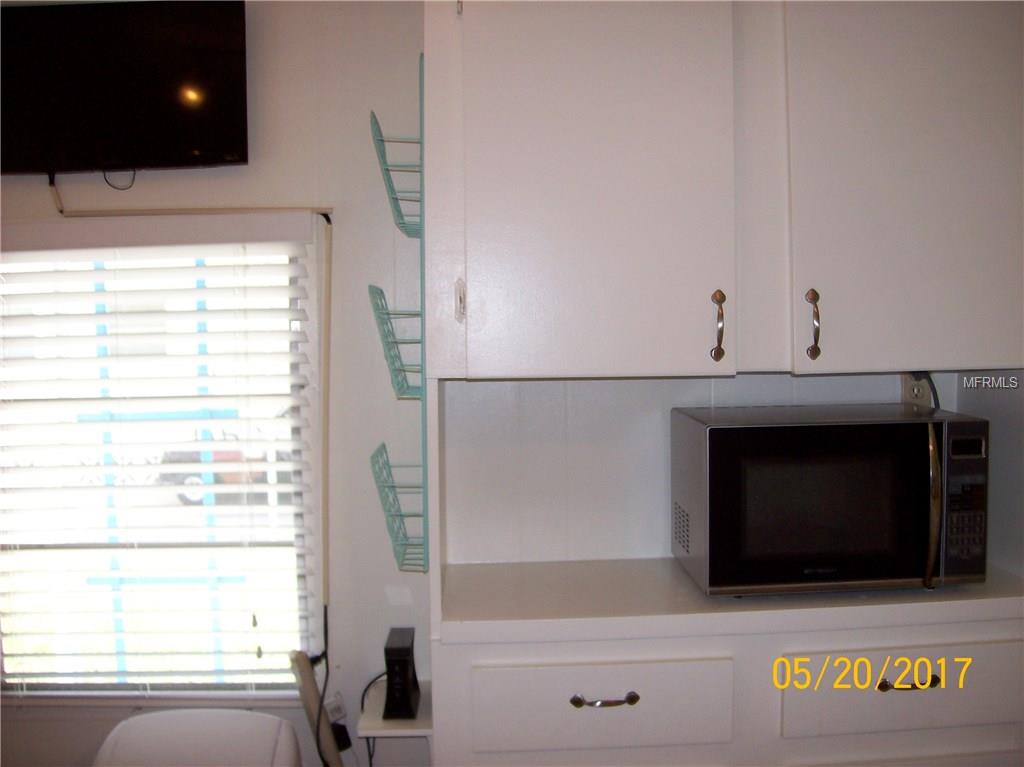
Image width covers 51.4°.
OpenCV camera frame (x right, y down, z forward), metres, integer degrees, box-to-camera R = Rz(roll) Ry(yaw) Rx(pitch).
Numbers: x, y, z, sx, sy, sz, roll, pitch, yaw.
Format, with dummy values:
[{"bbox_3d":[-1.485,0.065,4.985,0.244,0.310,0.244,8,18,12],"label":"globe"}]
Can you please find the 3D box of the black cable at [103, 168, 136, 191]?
[{"bbox_3d":[-0.738,-0.384,2.000,0.064,0.044,0.020,-1,4,-4],"label":"black cable"}]

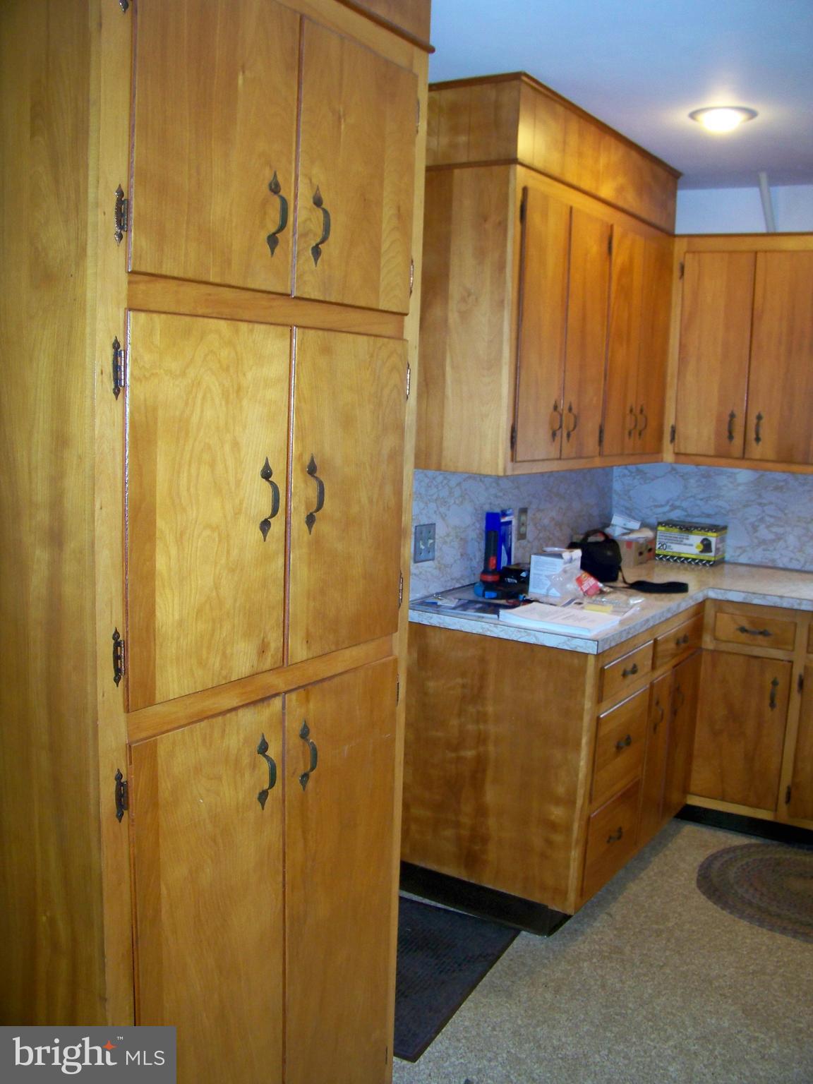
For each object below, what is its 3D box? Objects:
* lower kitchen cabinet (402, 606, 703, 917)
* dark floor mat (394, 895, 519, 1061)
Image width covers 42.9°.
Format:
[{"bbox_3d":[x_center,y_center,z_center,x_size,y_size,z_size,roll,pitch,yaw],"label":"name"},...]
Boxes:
[{"bbox_3d":[0.496,0.598,3.481,0.660,0.766,1.038,7,9,32],"label":"lower kitchen cabinet"},{"bbox_3d":[-0.046,1.141,2.822,0.504,0.012,0.684,6,9,28],"label":"dark floor mat"}]

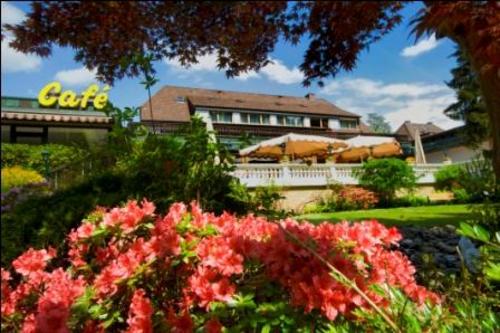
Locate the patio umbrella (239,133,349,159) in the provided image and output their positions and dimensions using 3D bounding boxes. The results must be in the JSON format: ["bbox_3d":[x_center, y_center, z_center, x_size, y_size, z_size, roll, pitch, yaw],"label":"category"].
[{"bbox_3d":[2.843,-1.342,20.400,5.800,1.450,4.000,0,0,-20],"label":"patio umbrella"}]

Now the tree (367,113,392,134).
[{"bbox_3d":[23.118,-4.641,57.000,5.600,10.000,5.600,0,0,22],"label":"tree"}]

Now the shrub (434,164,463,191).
[{"bbox_3d":[12.993,0.818,20.900,1.650,1.850,1.500,0,0,32],"label":"shrub"}]

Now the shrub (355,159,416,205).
[{"bbox_3d":[7.936,0.878,18.700,3.300,2.650,2.900,0,0,23],"label":"shrub"}]

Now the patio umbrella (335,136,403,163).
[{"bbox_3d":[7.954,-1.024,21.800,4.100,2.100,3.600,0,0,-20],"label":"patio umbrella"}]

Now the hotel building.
[{"bbox_3d":[0.830,-3.750,36.050,25.000,9.400,10.000,0,0,-20],"label":"hotel building"}]

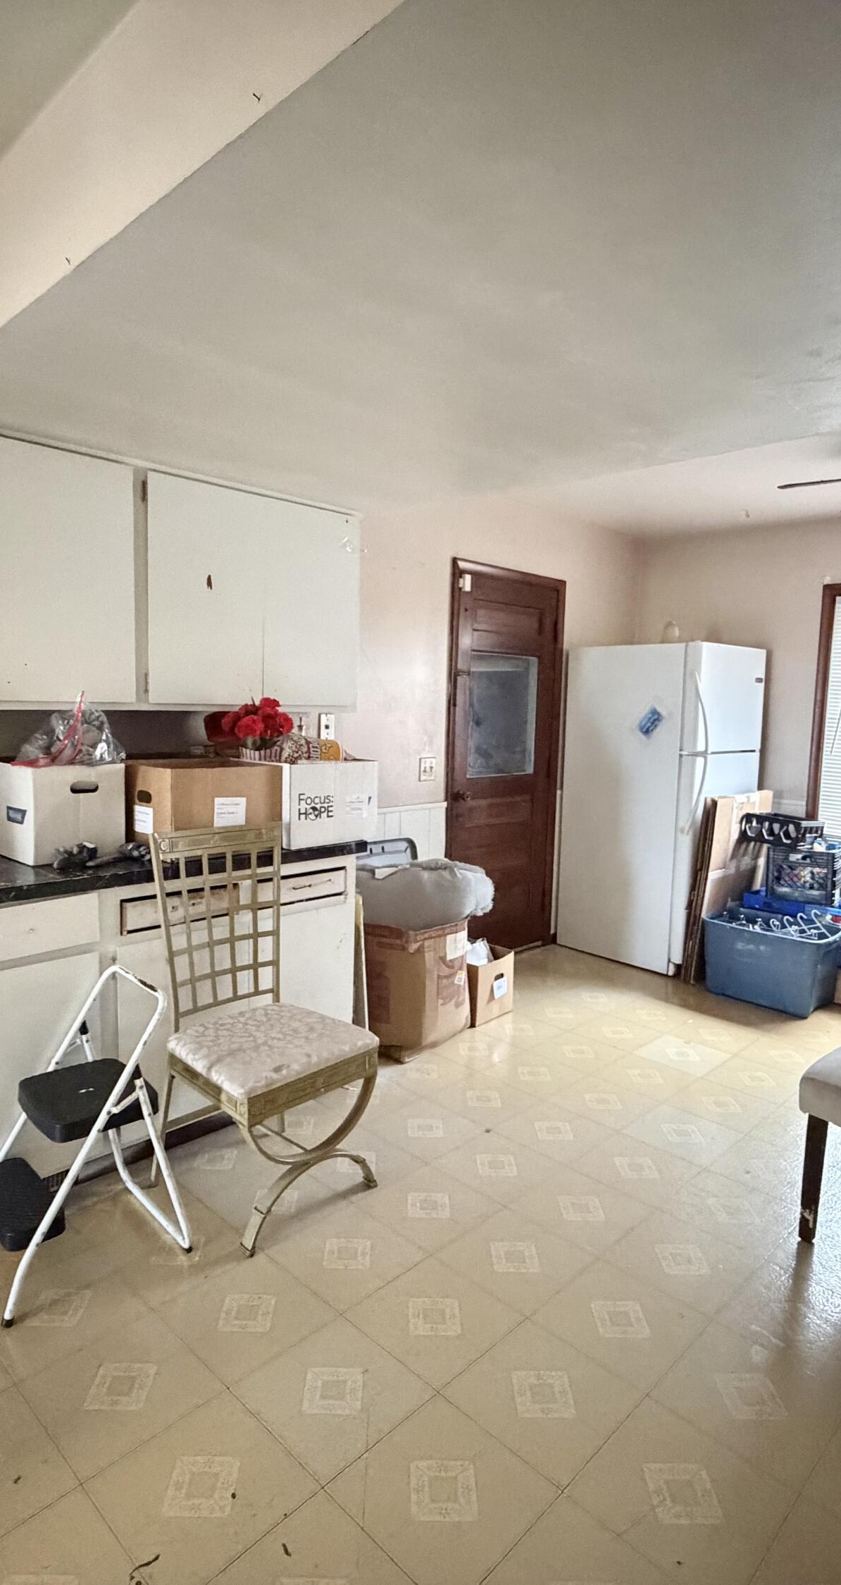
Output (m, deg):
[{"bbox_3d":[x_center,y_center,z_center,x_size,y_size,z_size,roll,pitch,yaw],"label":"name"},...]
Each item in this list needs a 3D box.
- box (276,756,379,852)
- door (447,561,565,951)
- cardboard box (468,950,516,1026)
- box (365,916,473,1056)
[{"bbox_3d":[-0.392,0.026,3.005,0.295,0.278,0.382,8,9,43],"label":"box"},{"bbox_3d":[0.455,-0.113,4.566,0.080,2.070,0.970,8,9,43],"label":"door"},{"bbox_3d":[0.208,0.855,3.925,0.380,0.278,0.285,8,9,43],"label":"cardboard box"},{"bbox_3d":[-0.084,0.770,3.618,0.420,0.510,0.460,6,7,38],"label":"box"}]

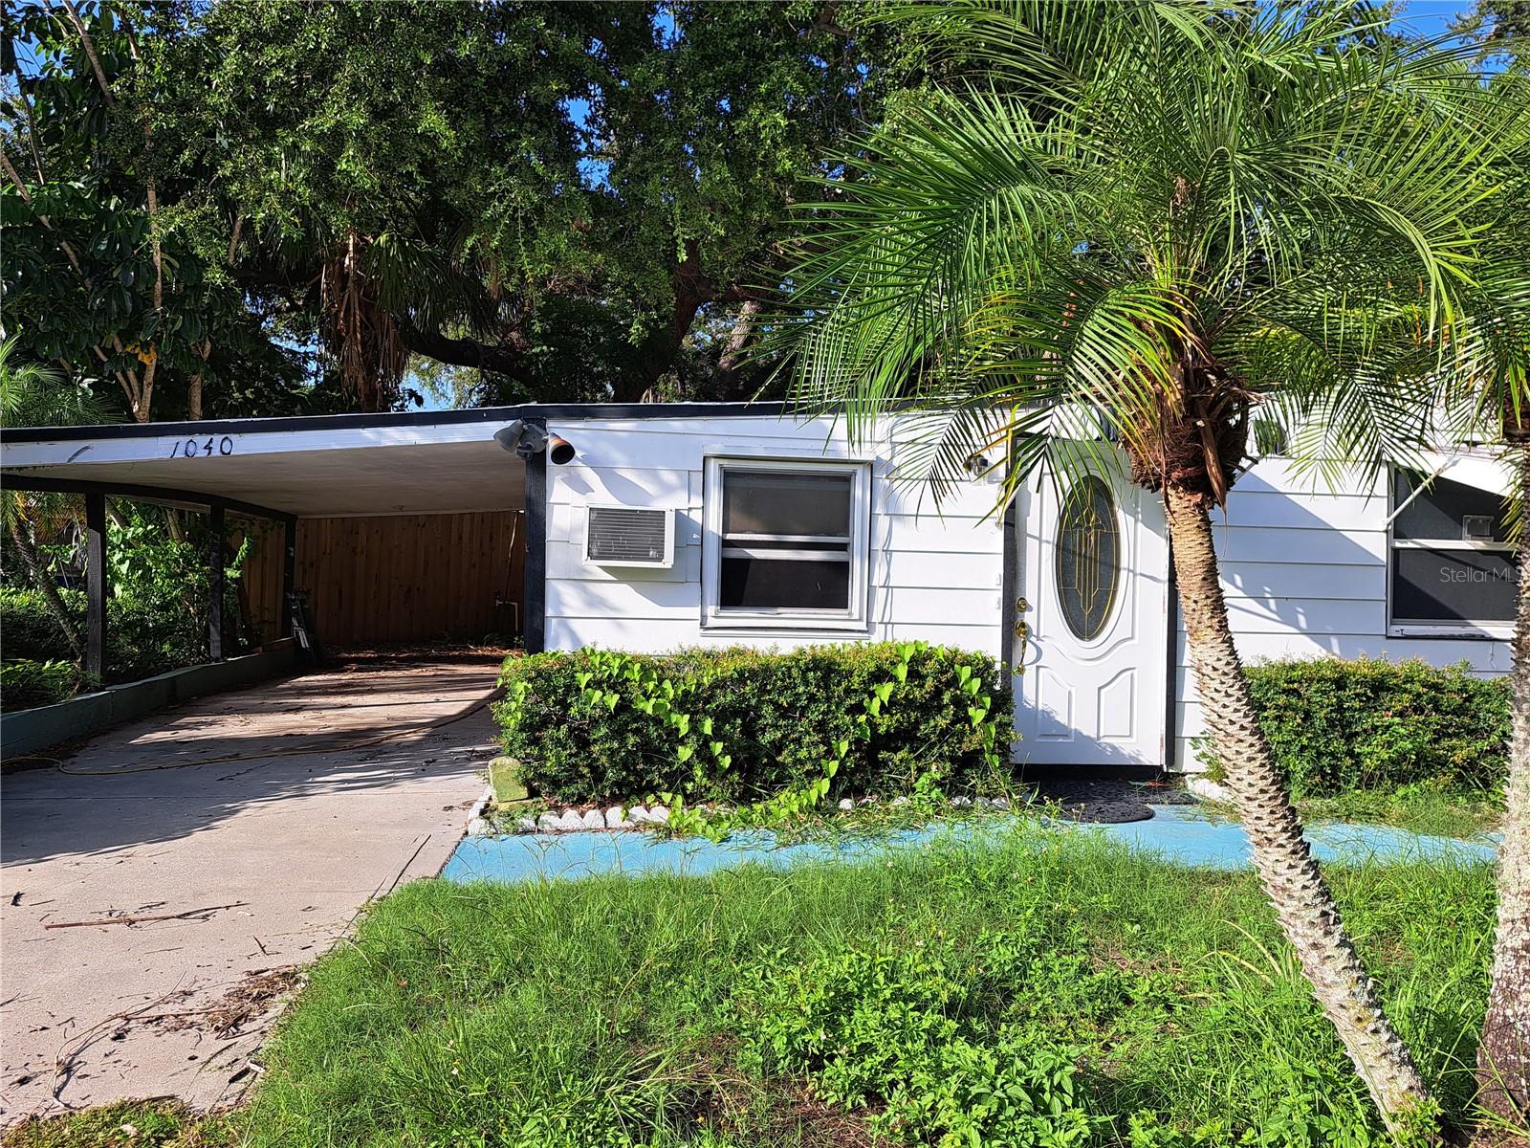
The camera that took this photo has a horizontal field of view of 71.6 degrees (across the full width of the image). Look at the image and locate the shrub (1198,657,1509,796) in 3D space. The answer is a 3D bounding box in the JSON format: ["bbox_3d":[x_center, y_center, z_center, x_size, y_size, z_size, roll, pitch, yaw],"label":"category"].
[{"bbox_3d":[3.540,0.875,6.240,1.750,0.740,0.640,1,0,-7],"label":"shrub"}]

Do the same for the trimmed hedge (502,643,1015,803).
[{"bbox_3d":[-0.050,0.800,5.830,2.700,0.770,0.680,1,0,-7],"label":"trimmed hedge"}]

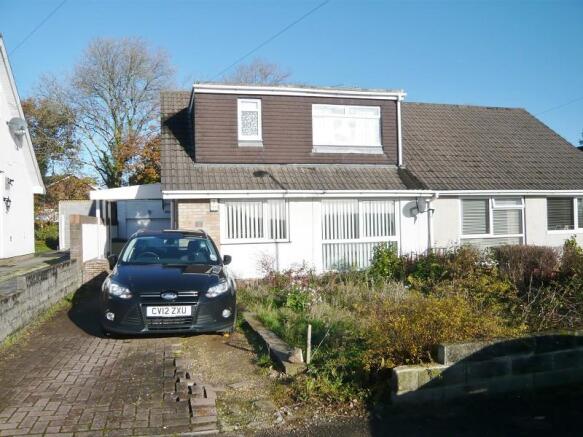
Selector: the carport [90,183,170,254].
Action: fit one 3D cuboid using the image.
[{"bbox_3d":[-5.454,0.371,17.029,2.654,2.885,4.000,-1,-1,-12],"label":"carport"}]

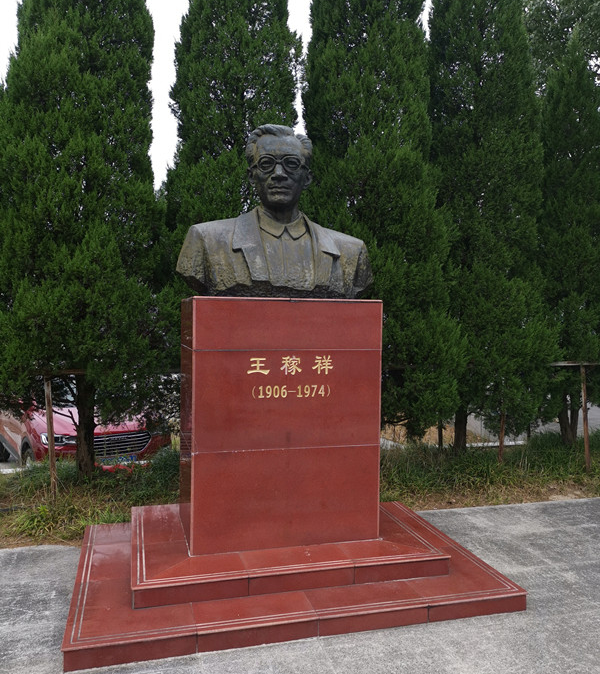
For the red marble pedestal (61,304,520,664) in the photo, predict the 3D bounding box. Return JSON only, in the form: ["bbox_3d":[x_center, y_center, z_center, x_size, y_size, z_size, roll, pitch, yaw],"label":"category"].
[{"bbox_3d":[-0.119,0.618,3.871,2.386,1.695,1.682,0,2,-15],"label":"red marble pedestal"}]

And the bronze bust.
[{"bbox_3d":[-0.135,-0.784,4.012,1.259,1.097,0.589,0,2,-15],"label":"bronze bust"}]

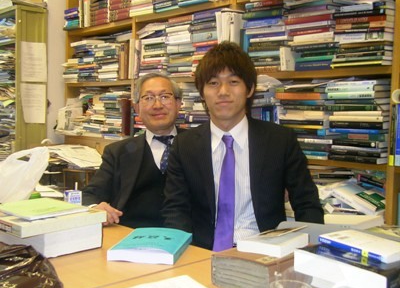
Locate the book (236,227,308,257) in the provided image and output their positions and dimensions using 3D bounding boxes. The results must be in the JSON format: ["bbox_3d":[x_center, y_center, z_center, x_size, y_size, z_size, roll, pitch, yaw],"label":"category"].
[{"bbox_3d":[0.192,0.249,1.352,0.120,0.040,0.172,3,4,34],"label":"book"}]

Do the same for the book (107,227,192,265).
[{"bbox_3d":[-0.140,0.298,1.530,0.184,0.033,0.260,2,3,10],"label":"book"}]

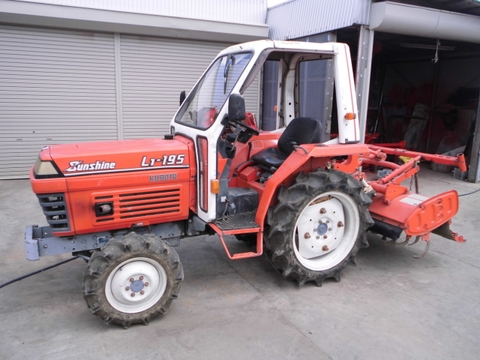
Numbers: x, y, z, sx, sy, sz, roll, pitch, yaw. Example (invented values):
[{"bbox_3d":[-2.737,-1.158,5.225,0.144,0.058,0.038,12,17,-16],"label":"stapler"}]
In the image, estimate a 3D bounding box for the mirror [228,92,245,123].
[{"bbox_3d":[-0.019,-0.453,2.254,0.049,0.181,0.122,-11,19,-43],"label":"mirror"}]

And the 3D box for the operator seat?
[{"bbox_3d":[0.358,-0.309,3.055,0.539,0.431,0.436,-4,16,-26],"label":"operator seat"}]

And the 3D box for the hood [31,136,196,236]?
[{"bbox_3d":[-0.861,0.000,2.510,1.019,0.568,0.421,-4,16,-26],"label":"hood"}]

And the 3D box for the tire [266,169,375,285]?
[{"bbox_3d":[0.647,0.380,2.869,0.936,0.936,0.211,-4,16,-26],"label":"tire"}]

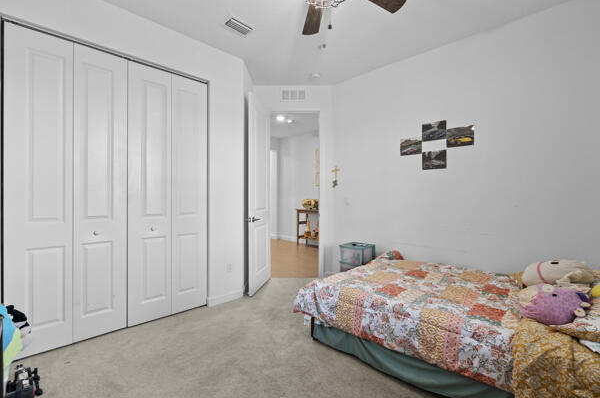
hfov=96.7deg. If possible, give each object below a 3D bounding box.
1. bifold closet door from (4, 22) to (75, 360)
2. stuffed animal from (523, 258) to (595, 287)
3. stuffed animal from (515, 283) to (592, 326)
[{"bbox_3d":[-1.983,-0.049,2.041,0.378,2.432,0.035,0,0,-44],"label":"bifold closet door"},{"bbox_3d":[1.777,0.514,1.840,0.360,0.170,0.240,-7,-5,39],"label":"stuffed animal"},{"bbox_3d":[1.267,0.531,1.335,0.270,0.190,0.240,-10,-6,38],"label":"stuffed animal"}]

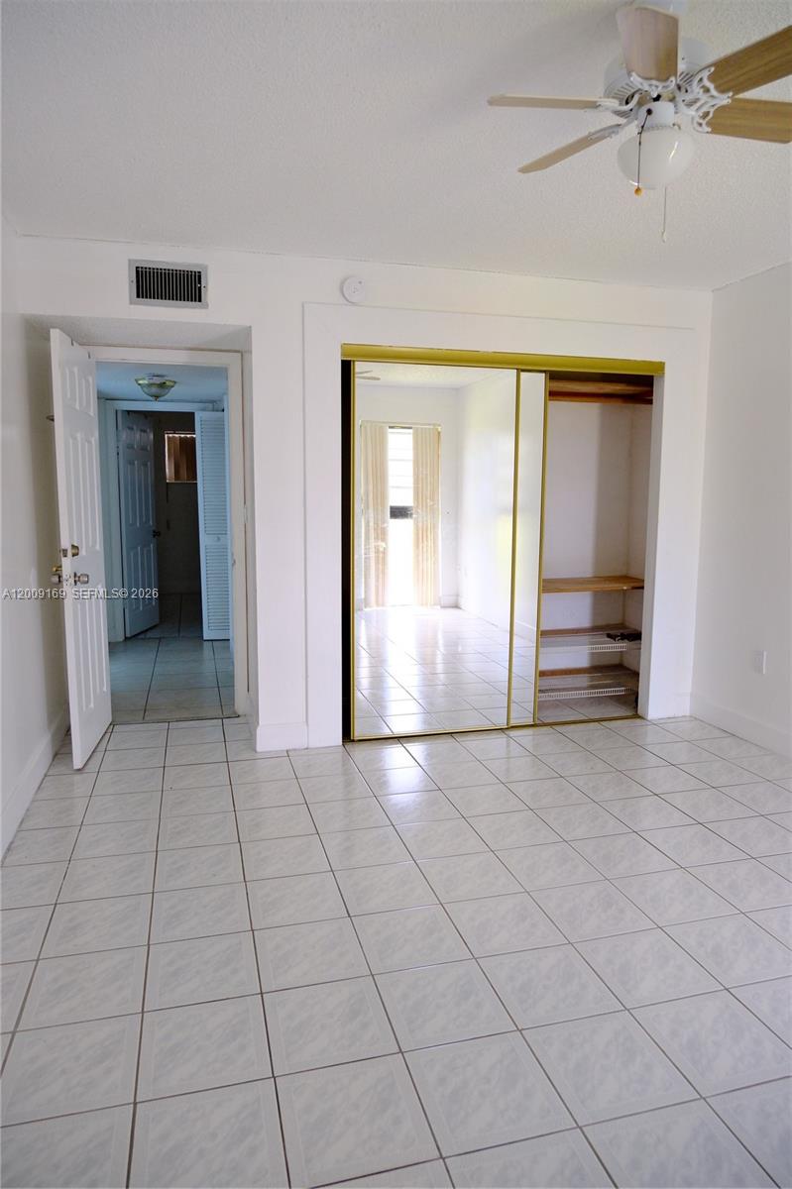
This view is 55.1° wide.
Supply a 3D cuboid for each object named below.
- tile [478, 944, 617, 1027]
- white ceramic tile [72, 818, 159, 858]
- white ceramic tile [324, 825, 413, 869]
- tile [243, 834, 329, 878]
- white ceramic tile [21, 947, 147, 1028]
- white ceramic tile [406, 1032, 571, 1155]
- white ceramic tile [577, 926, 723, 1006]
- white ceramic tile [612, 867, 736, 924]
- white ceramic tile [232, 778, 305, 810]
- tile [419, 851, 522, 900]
[{"bbox_3d":[0.414,1.068,2.082,0.300,0.010,0.300,-2,8,-15],"label":"tile"},{"bbox_3d":[-1.071,0.946,2.924,0.300,0.010,0.300,-2,8,-15],"label":"white ceramic tile"},{"bbox_3d":[-0.117,0.965,2.893,0.302,0.010,0.302,-2,8,-15],"label":"white ceramic tile"},{"bbox_3d":[-0.407,0.965,2.786,0.298,0.010,0.298,-2,8,-15],"label":"tile"},{"bbox_3d":[-0.832,1.062,2.051,0.298,0.010,0.298,-2,8,-15],"label":"white ceramic tile"},{"bbox_3d":[0.200,1.114,1.709,0.298,0.010,0.298,-2,8,-15],"label":"white ceramic tile"},{"bbox_3d":[0.707,1.059,2.160,0.300,0.010,0.300,-2,8,-15],"label":"white ceramic tile"},{"bbox_3d":[0.924,1.016,2.544,0.302,0.010,0.302,-2,8,-15],"label":"white ceramic tile"},{"bbox_3d":[-0.566,0.888,3.371,0.300,0.010,0.300,-2,8,-15],"label":"white ceramic tile"},{"bbox_3d":[0.255,0.987,2.654,0.298,0.010,0.298,-2,8,-15],"label":"tile"}]

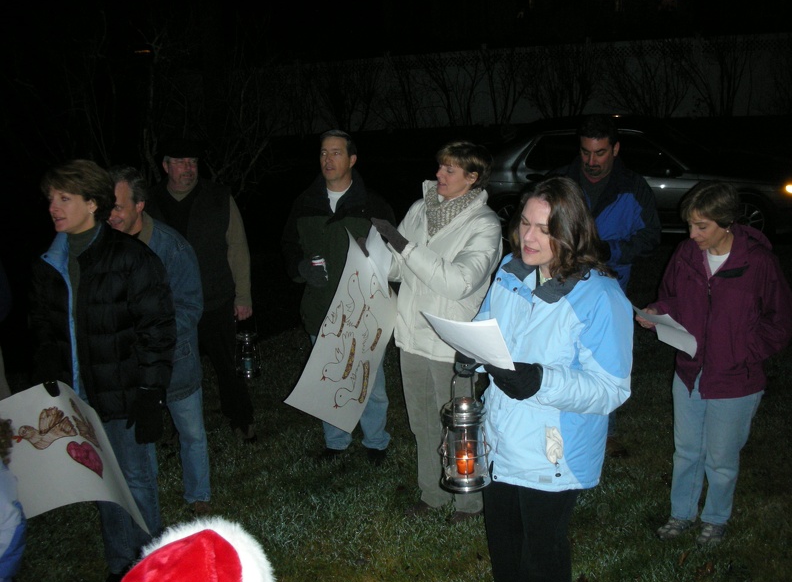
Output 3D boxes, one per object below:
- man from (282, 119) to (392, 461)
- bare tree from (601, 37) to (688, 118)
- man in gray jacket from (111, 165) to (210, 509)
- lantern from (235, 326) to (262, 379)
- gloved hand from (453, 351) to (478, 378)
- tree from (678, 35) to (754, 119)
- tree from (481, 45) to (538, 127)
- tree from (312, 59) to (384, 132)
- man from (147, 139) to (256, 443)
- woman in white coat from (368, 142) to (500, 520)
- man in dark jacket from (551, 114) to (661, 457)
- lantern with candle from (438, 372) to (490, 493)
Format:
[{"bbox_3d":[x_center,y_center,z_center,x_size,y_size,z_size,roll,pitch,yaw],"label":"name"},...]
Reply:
[{"bbox_3d":[-0.296,0.059,4.276,0.580,1.790,0.420,1,15,12],"label":"man"},{"bbox_3d":[5.421,-4.639,17.400,1.950,1.700,1.500,1,15,13],"label":"bare tree"},{"bbox_3d":[-1.085,0.270,3.738,0.500,1.691,0.520,-10,17,-29],"label":"man in gray jacket"},{"bbox_3d":[-0.844,0.352,4.580,0.148,0.300,0.148,-2,15,0],"label":"lantern"},{"bbox_3d":[0.217,0.223,2.460,0.100,0.095,0.110,12,20,43],"label":"gloved hand"},{"bbox_3d":[6.844,-4.602,17.100,1.600,1.750,1.400,1,15,13],"label":"tree"},{"bbox_3d":[2.543,-4.622,18.100,1.350,1.780,1.200,1,15,13],"label":"tree"},{"bbox_3d":[-1.127,-4.638,19.000,1.650,1.750,1.400,1,15,13],"label":"tree"},{"bbox_3d":[-1.100,0.041,4.530,0.580,1.760,0.430,1,15,10],"label":"man"},{"bbox_3d":[0.199,0.211,3.583,0.530,1.736,0.550,12,20,43],"label":"woman in white coat"},{"bbox_3d":[1.109,0.014,4.240,0.580,1.835,0.420,1,15,12],"label":"man in dark jacket"},{"bbox_3d":[0.210,0.433,2.450,0.155,0.365,0.155,-2,15,0],"label":"lantern with candle"}]

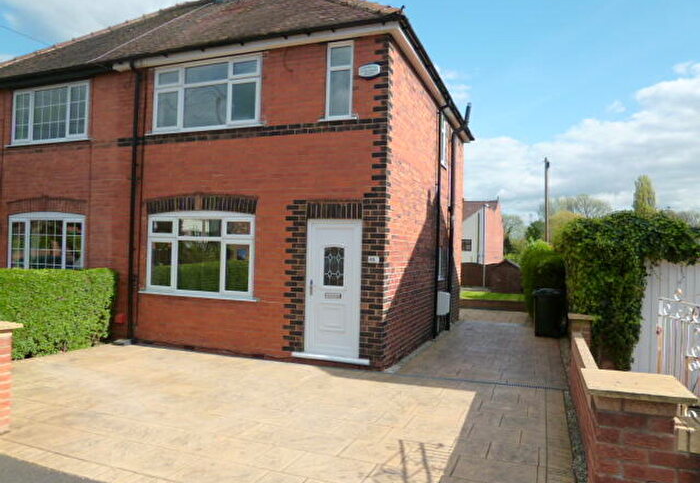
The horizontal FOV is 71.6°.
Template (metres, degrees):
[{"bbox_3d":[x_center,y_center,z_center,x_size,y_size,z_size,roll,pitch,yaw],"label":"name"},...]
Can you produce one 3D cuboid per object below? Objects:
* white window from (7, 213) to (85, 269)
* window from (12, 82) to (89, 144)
[{"bbox_3d":[-6.004,0.133,9.550,2.164,1.404,0.100,1,-1,21],"label":"white window"},{"bbox_3d":[-5.954,-2.514,9.604,2.137,1.119,0.100,1,-1,21],"label":"window"}]

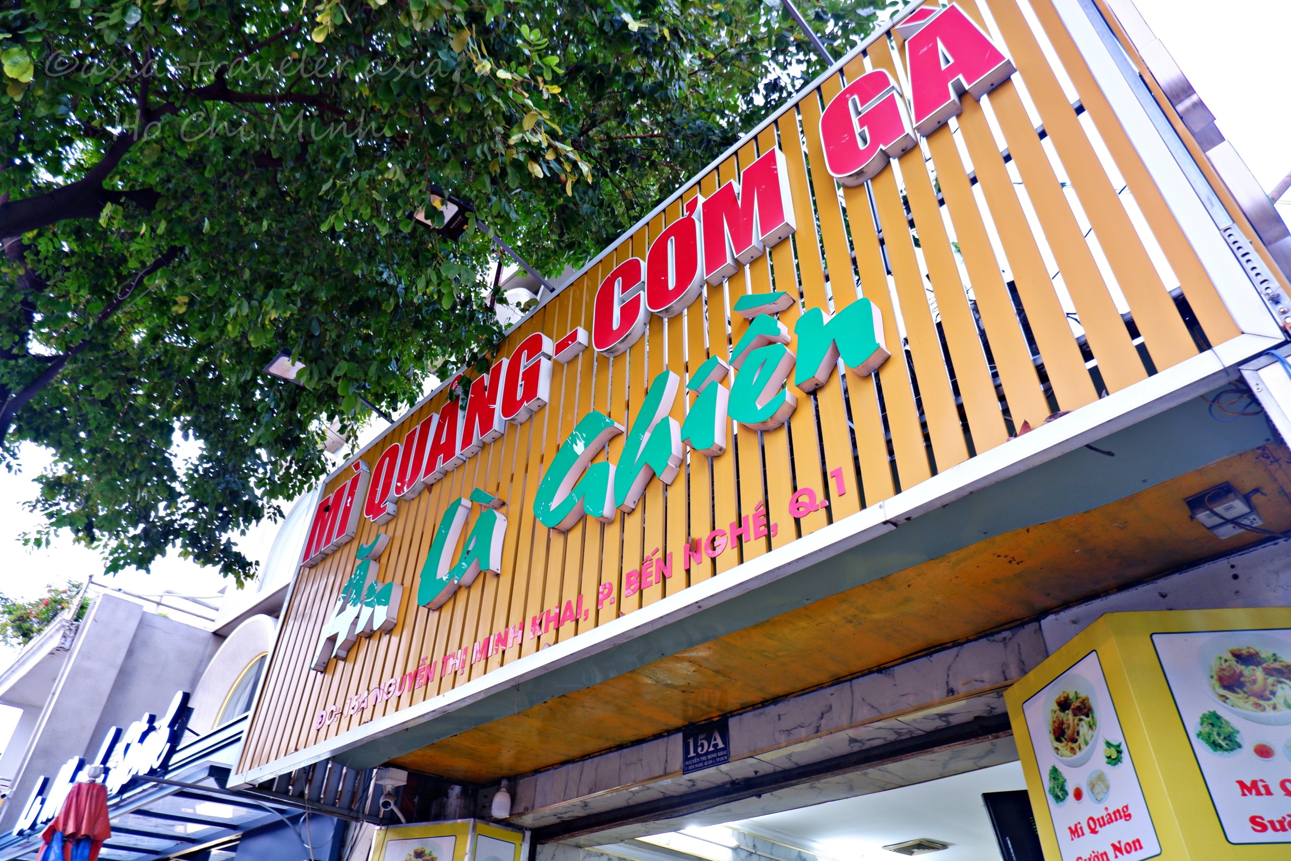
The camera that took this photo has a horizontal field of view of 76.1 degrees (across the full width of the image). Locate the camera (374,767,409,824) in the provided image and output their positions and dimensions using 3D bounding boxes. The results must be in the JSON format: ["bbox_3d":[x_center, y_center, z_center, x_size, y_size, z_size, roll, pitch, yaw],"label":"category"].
[{"bbox_3d":[-1.285,1.824,4.140,0.148,0.220,0.175,11,-39,-12],"label":"camera"}]

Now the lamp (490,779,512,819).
[{"bbox_3d":[-0.698,1.803,4.045,0.094,0.180,0.094,1,-38,1],"label":"lamp"}]

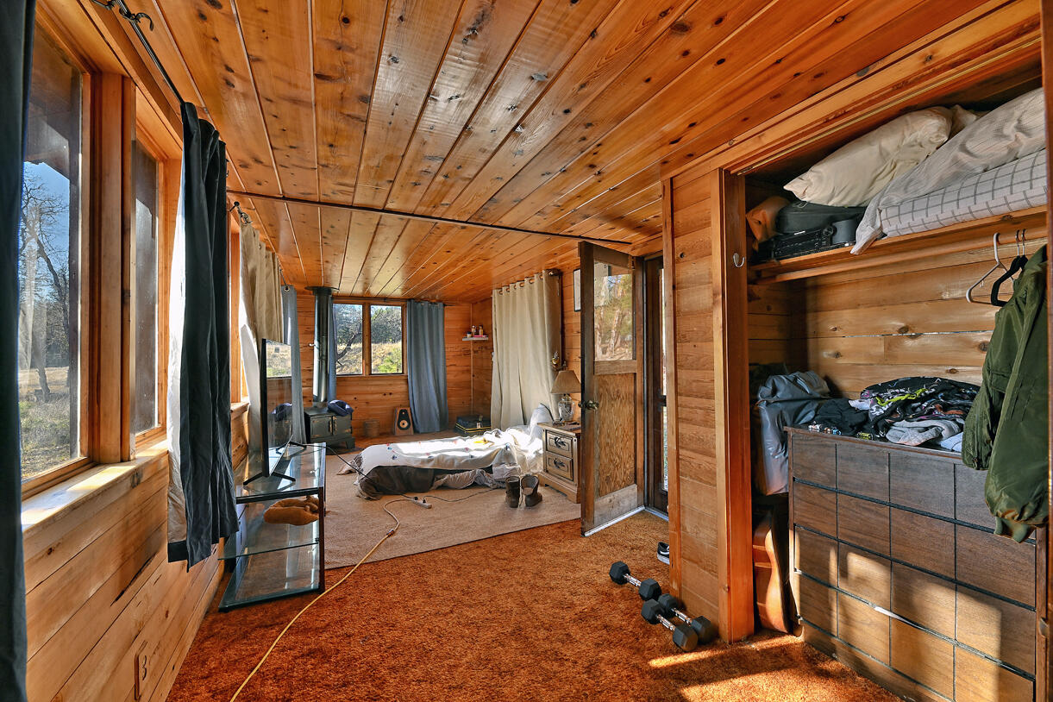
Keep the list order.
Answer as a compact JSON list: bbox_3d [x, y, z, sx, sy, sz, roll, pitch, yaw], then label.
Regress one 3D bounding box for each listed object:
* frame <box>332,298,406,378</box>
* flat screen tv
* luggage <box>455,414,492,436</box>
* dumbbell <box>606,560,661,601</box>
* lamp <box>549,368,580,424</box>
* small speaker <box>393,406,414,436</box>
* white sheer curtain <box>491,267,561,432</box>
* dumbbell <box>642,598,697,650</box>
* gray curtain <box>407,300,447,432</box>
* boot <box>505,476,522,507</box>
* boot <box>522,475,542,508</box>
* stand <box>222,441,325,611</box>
[{"bbox_3d":[-2.483,-0.196,6.439,1.180,1.200,0.100,0,-1,-26],"label":"frame"},{"bbox_3d":[-1.651,0.355,2.755,0.240,0.810,1.260,-1,-1,-25],"label":"flat screen tv"},{"bbox_3d":[-0.903,1.211,6.657,0.390,0.250,0.640,-1,-1,-26],"label":"luggage"},{"bbox_3d":[0.581,1.233,2.197,0.095,0.088,0.266,0,-1,-36],"label":"dumbbell"},{"bbox_3d":[0.390,0.452,4.034,0.320,0.512,0.320,-1,-1,0],"label":"lamp"},{"bbox_3d":[-1.974,1.123,6.600,0.280,0.455,0.240,-1,-1,-26],"label":"small speaker"},{"bbox_3d":[-0.090,0.200,5.101,0.180,2.150,1.700,0,-1,-26],"label":"white sheer curtain"},{"bbox_3d":[0.645,1.229,1.856,0.088,0.080,0.258,-1,-1,-26],"label":"dumbbell"},{"bbox_3d":[-1.624,0.262,6.775,0.640,2.170,0.130,-1,-1,-26],"label":"gray curtain"},{"bbox_3d":[-0.120,1.173,3.512,0.110,0.225,0.290,-1,-1,-8],"label":"boot"},{"bbox_3d":[0.057,1.181,3.505,0.120,0.222,0.275,-1,-1,26],"label":"boot"},{"bbox_3d":[-1.550,1.018,2.630,0.475,0.565,1.220,0,-1,-26],"label":"stand"}]

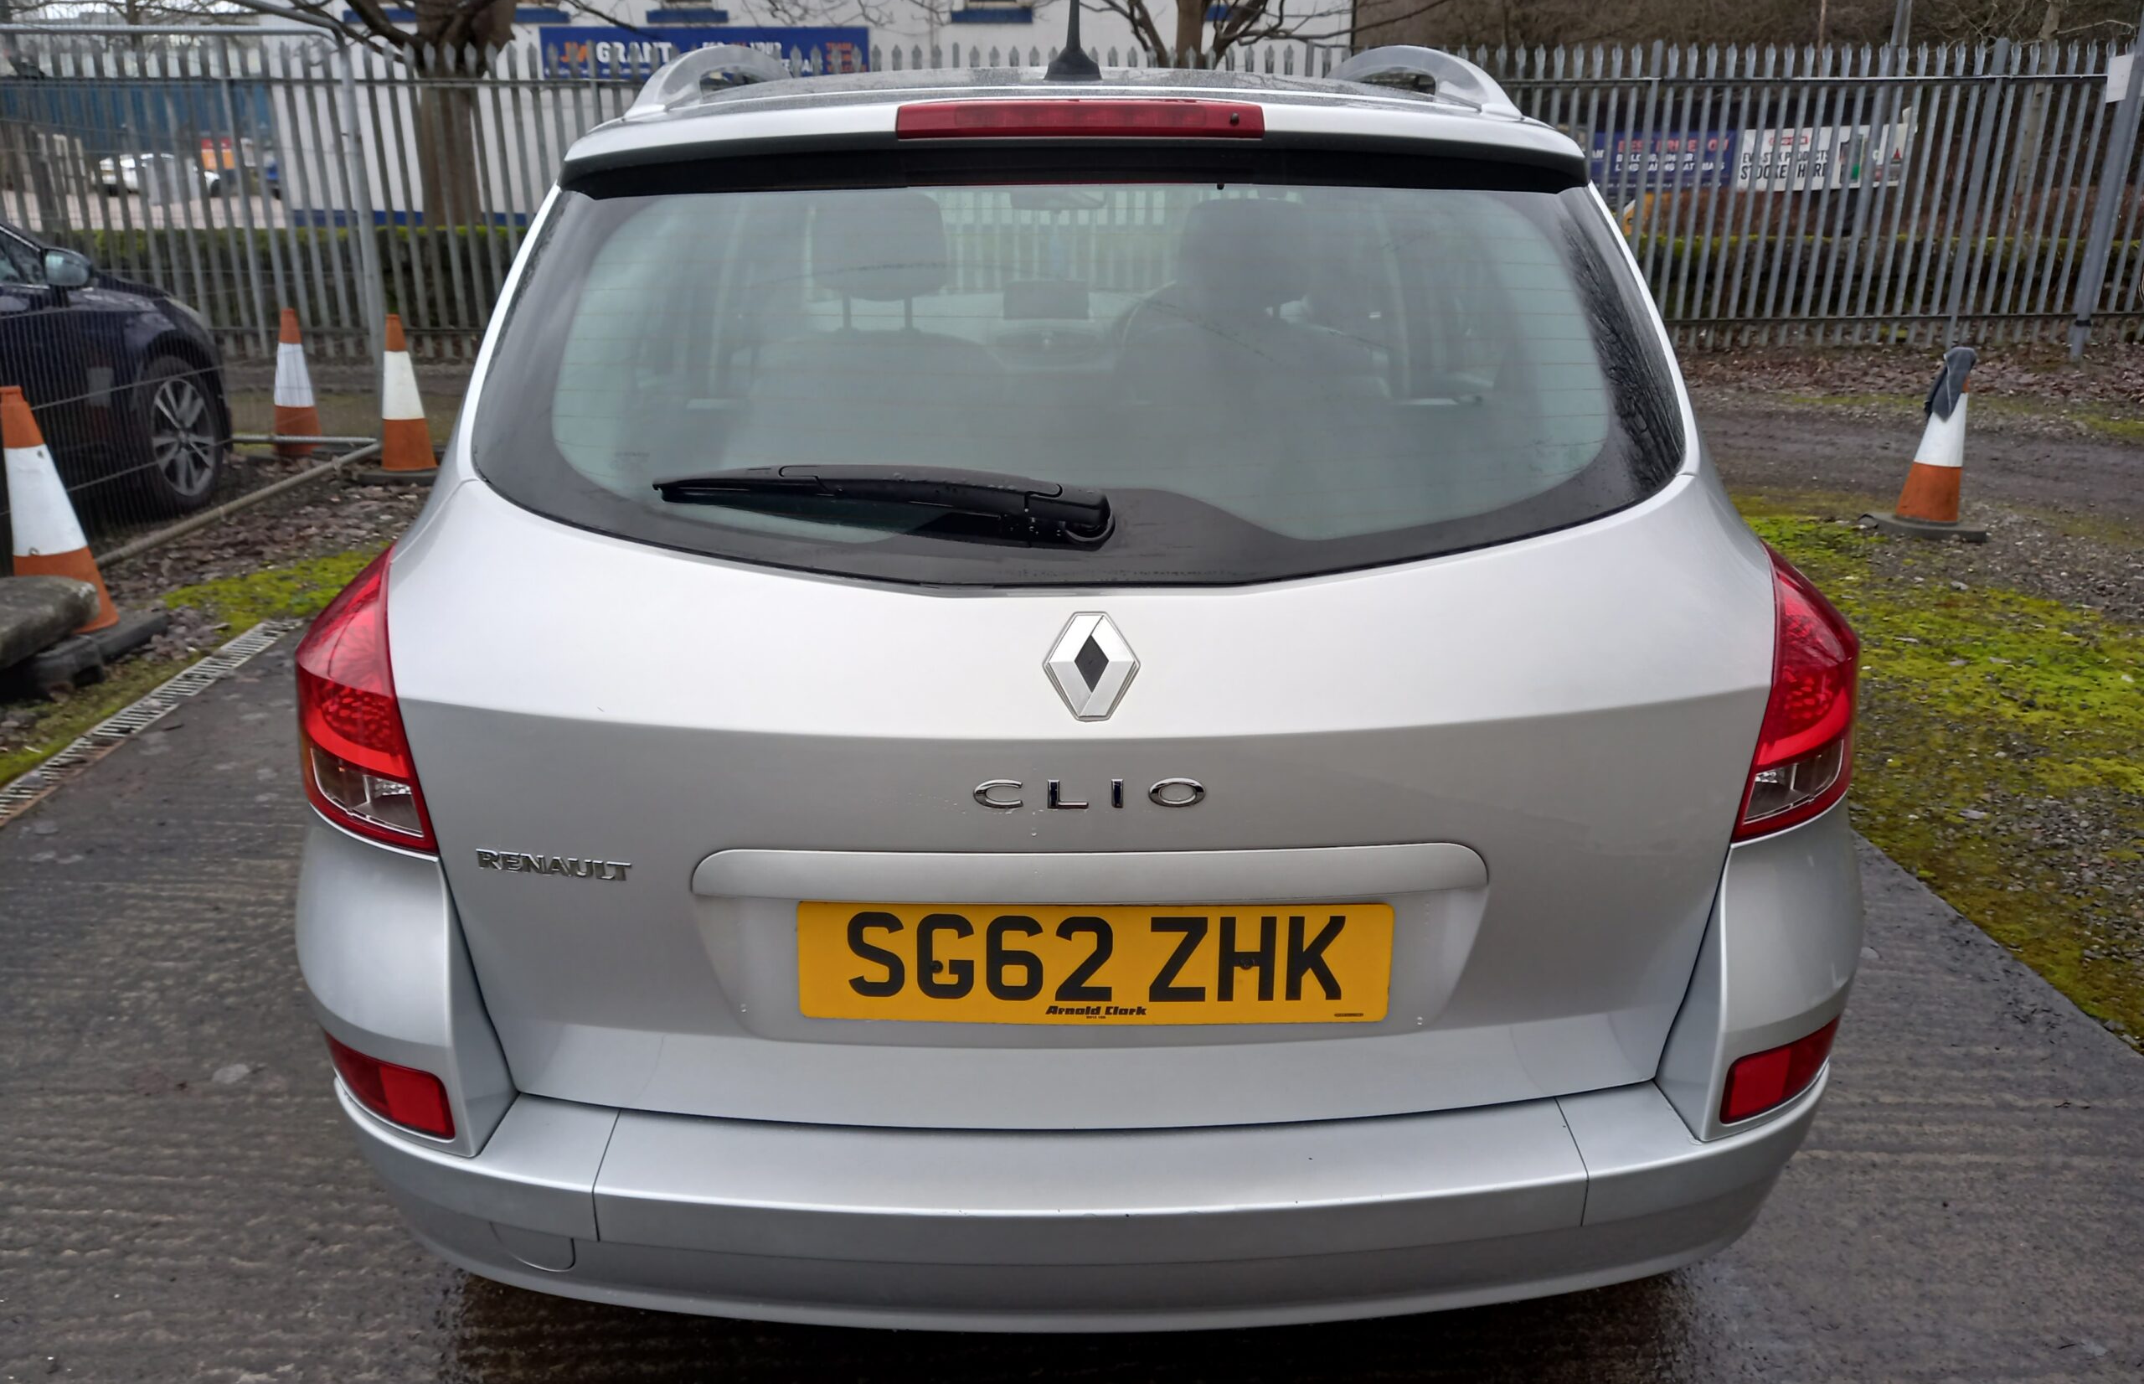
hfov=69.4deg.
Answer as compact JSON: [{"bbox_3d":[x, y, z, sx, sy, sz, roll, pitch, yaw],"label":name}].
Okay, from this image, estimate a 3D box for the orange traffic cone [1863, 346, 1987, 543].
[{"bbox_3d":[3.592,-1.029,6.376,0.420,0.745,0.420,8,21,21],"label":"orange traffic cone"}]

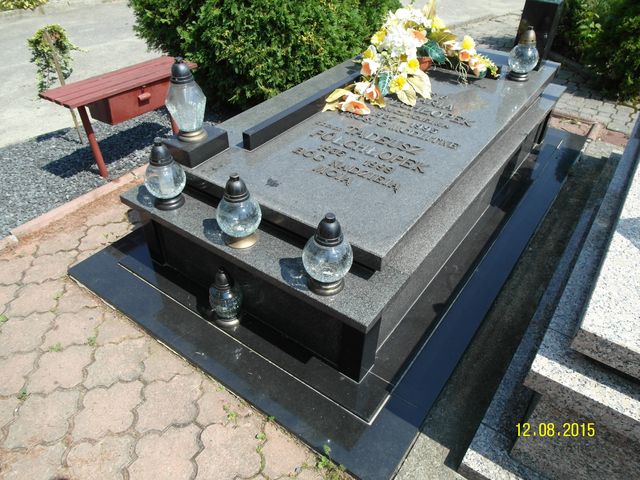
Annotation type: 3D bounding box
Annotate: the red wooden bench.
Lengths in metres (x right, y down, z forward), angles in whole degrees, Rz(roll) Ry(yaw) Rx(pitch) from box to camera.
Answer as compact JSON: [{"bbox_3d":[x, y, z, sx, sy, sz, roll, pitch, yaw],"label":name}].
[{"bbox_3d":[-1.101,-0.709,2.651,0.295,0.510,0.808,24,44,27],"label":"red wooden bench"}]

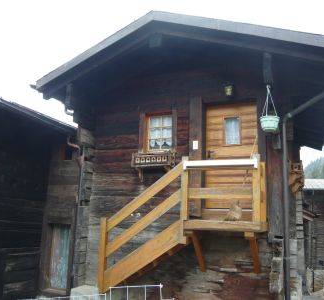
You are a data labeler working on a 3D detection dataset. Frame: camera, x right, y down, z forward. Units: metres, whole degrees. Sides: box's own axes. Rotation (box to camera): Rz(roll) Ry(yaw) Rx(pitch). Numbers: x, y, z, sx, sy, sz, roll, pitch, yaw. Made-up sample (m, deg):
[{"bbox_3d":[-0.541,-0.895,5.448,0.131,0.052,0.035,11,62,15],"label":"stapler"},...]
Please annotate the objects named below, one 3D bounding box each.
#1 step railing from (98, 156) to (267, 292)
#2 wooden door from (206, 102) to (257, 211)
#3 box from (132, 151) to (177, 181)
[{"bbox_3d":[0.315,1.247,5.286,2.730,2.220,0.840,-2,-7,24],"label":"step railing"},{"bbox_3d":[1.176,0.118,5.507,0.910,1.830,0.090,-2,-7,24],"label":"wooden door"},{"bbox_3d":[-0.162,0.307,5.922,0.800,0.530,0.250,-2,-7,24],"label":"box"}]

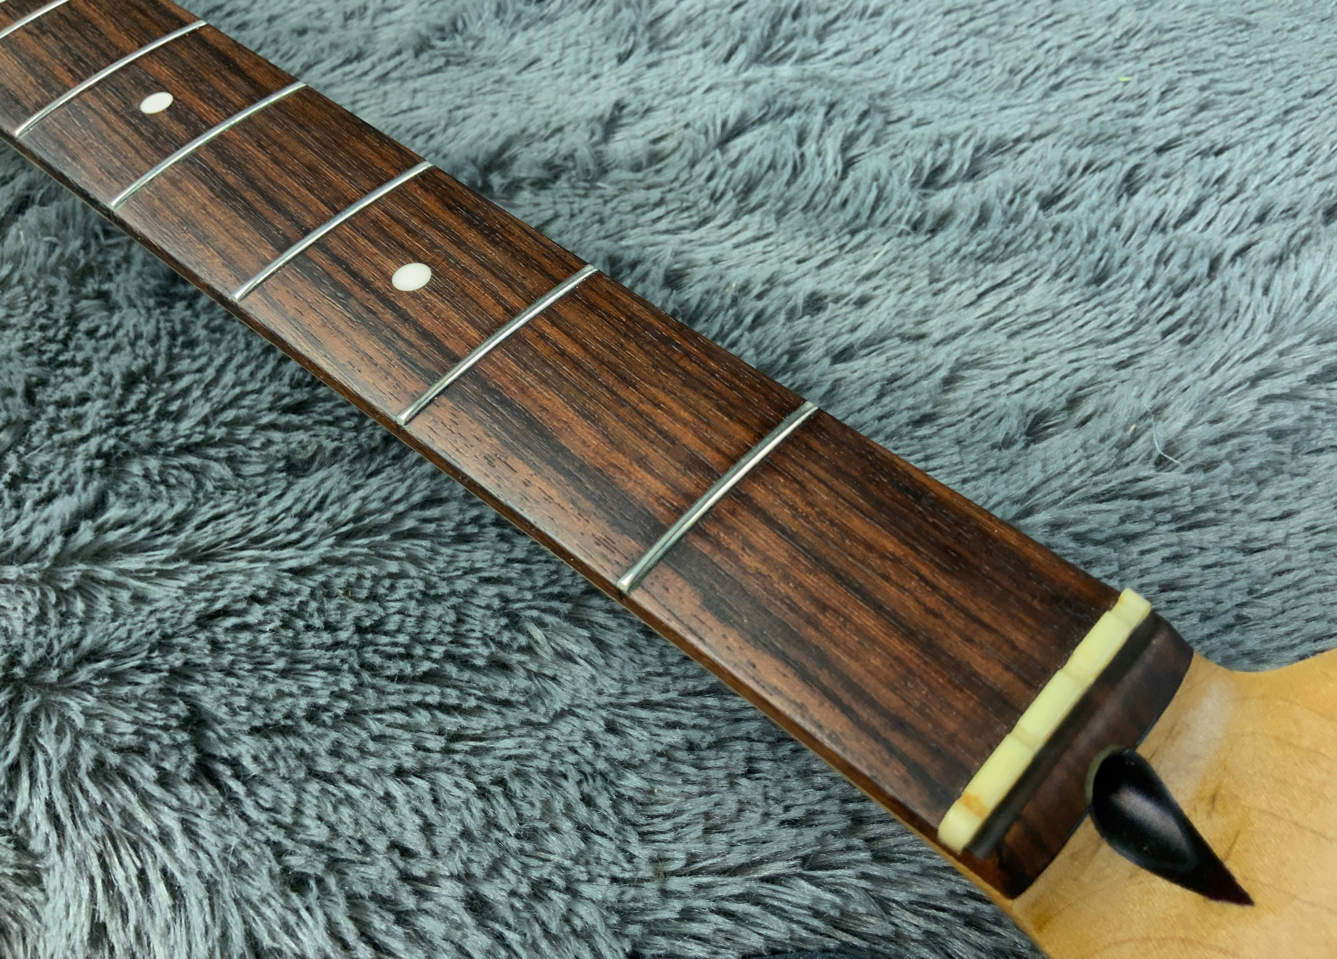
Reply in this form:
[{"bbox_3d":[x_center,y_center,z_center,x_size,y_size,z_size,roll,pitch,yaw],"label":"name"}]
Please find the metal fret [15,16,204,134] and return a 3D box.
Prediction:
[{"bbox_3d":[-0.114,-0.084,0.230,0.002,0.002,0.045,35,66,28],"label":"metal fret"}]

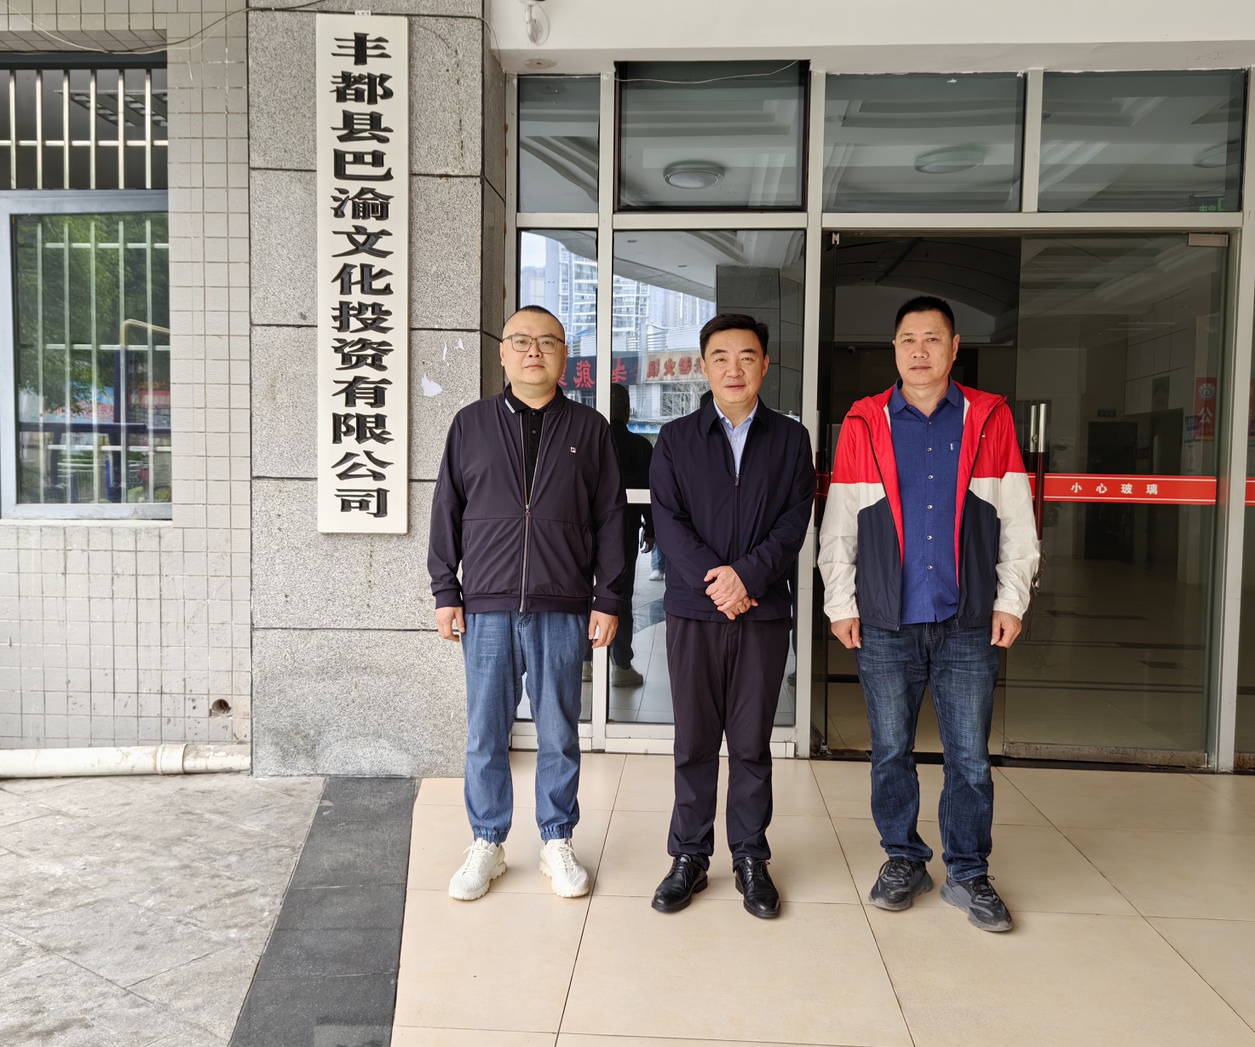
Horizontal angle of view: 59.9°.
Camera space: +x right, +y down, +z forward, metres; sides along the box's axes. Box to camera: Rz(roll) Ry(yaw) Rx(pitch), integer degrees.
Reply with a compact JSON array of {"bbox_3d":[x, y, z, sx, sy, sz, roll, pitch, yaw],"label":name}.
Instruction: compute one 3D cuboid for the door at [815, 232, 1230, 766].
[{"bbox_3d":[1.685,-0.088,4.674,1.726,2.267,0.160,1,3,4],"label":"door"}]

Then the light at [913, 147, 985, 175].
[{"bbox_3d":[1.831,-2.061,6.187,0.400,0.120,0.400,1,3,4],"label":"light"}]

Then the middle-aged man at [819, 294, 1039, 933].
[{"bbox_3d":[0.881,0.230,3.207,0.610,1.781,0.380,1,3,11],"label":"middle-aged man"}]

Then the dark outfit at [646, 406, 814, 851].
[{"bbox_3d":[0.305,0.314,3.192,0.480,1.355,0.330,1,3,7],"label":"dark outfit"}]

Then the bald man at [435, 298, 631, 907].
[{"bbox_3d":[-0.308,0.221,3.315,0.589,1.755,0.350,1,3,-3],"label":"bald man"}]

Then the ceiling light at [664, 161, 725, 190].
[{"bbox_3d":[0.411,-2.137,6.678,0.380,0.110,0.380,1,3,4],"label":"ceiling light"}]

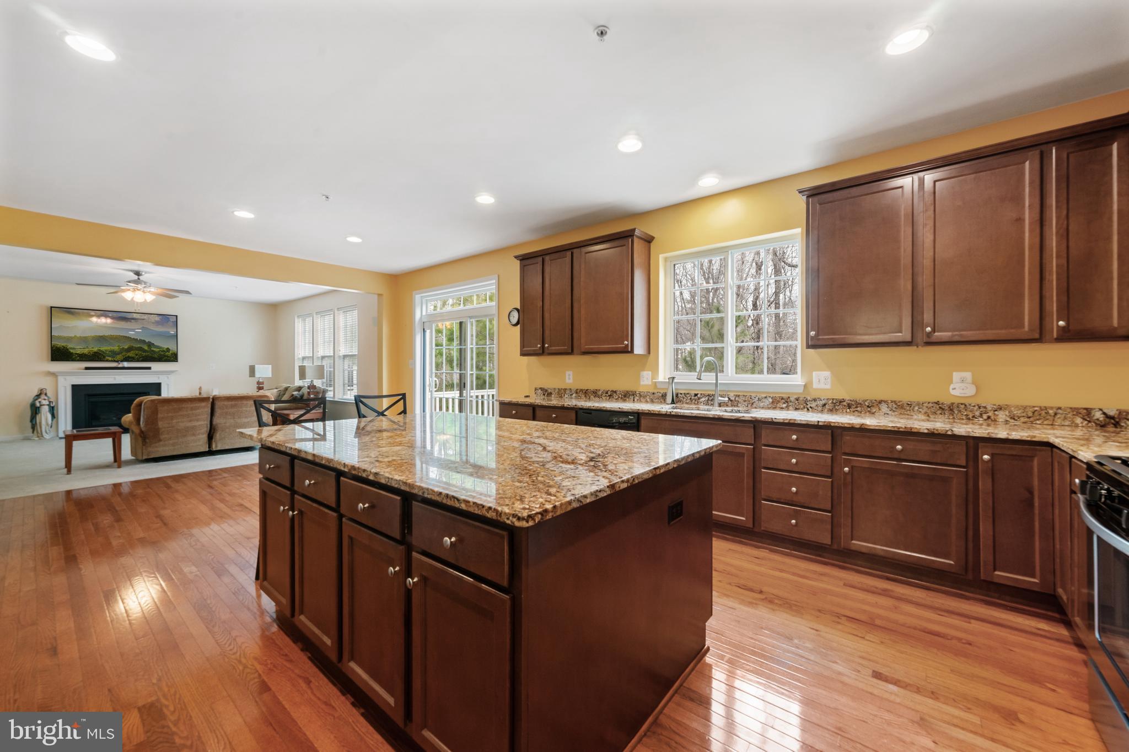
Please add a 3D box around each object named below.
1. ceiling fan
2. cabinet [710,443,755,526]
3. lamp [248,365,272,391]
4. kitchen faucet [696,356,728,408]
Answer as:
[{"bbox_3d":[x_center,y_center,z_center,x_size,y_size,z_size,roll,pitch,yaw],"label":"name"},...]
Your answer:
[{"bbox_3d":[-6.473,-1.351,6.679,1.300,0.490,1.300,1,1,40],"label":"ceiling fan"},{"bbox_3d":[1.265,0.751,3.291,0.425,0.560,0.500,1,1,40],"label":"cabinet"},{"bbox_3d":[-6.547,0.174,9.469,0.330,0.790,0.310,1,1,39],"label":"lamp"},{"bbox_3d":[1.189,0.054,3.523,0.260,0.420,0.130,-1,1,-42],"label":"kitchen faucet"}]

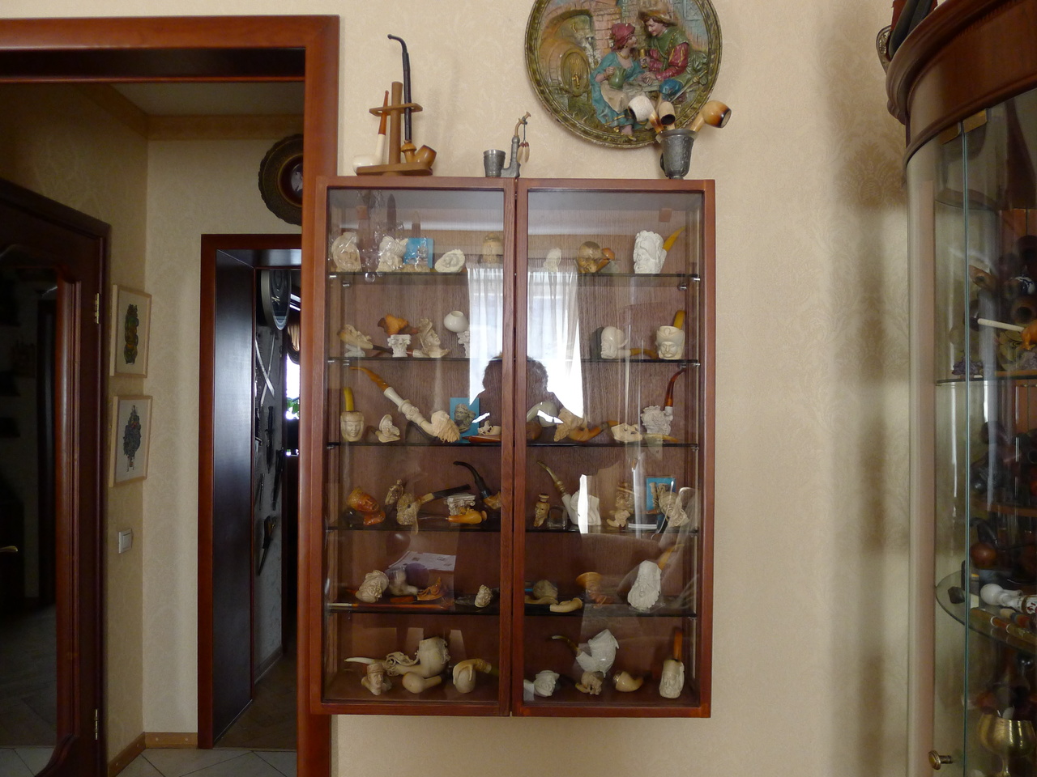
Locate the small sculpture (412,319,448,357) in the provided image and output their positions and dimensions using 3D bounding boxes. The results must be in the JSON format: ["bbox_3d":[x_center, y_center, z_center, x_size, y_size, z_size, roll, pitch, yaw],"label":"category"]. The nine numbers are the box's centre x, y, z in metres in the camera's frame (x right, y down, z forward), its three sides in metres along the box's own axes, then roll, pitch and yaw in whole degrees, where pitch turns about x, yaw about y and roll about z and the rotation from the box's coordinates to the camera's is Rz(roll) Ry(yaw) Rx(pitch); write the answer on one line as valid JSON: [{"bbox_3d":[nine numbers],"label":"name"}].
[{"bbox_3d":[-0.139,-0.079,1.135,0.056,0.065,0.042,0,0,22],"label":"small sculpture"}]

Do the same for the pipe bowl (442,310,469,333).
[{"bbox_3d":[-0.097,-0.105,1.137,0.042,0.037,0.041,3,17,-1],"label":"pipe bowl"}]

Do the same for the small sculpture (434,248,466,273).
[{"bbox_3d":[-0.107,-0.200,1.135,0.047,0.040,0.036,1,0,0],"label":"small sculpture"}]

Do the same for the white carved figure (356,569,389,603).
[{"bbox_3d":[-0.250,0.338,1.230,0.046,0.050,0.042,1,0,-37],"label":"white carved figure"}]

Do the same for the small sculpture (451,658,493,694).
[{"bbox_3d":[-0.077,0.479,1.200,0.066,0.053,0.036,0,0,0],"label":"small sculpture"}]

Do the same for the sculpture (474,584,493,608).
[{"bbox_3d":[-0.058,0.347,1.200,0.027,0.035,0.027,1,0,-27],"label":"sculpture"}]

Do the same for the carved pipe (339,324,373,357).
[{"bbox_3d":[-0.275,-0.081,1.215,0.055,0.054,0.035,0,0,-11],"label":"carved pipe"}]

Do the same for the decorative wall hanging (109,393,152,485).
[{"bbox_3d":[-1.517,0.202,2.820,0.018,0.340,0.245,3,0,0],"label":"decorative wall hanging"}]

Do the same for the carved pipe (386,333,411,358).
[{"bbox_3d":[-0.200,-0.071,1.205,0.038,0.041,0.037,1,0,-1],"label":"carved pipe"}]

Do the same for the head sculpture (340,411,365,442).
[{"bbox_3d":[-0.277,0.063,1.200,0.037,0.051,0.042,1,0,-19],"label":"head sculpture"}]

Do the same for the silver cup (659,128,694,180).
[{"bbox_3d":[0.246,-0.358,1.128,0.056,0.085,0.057,1,0,0],"label":"silver cup"}]

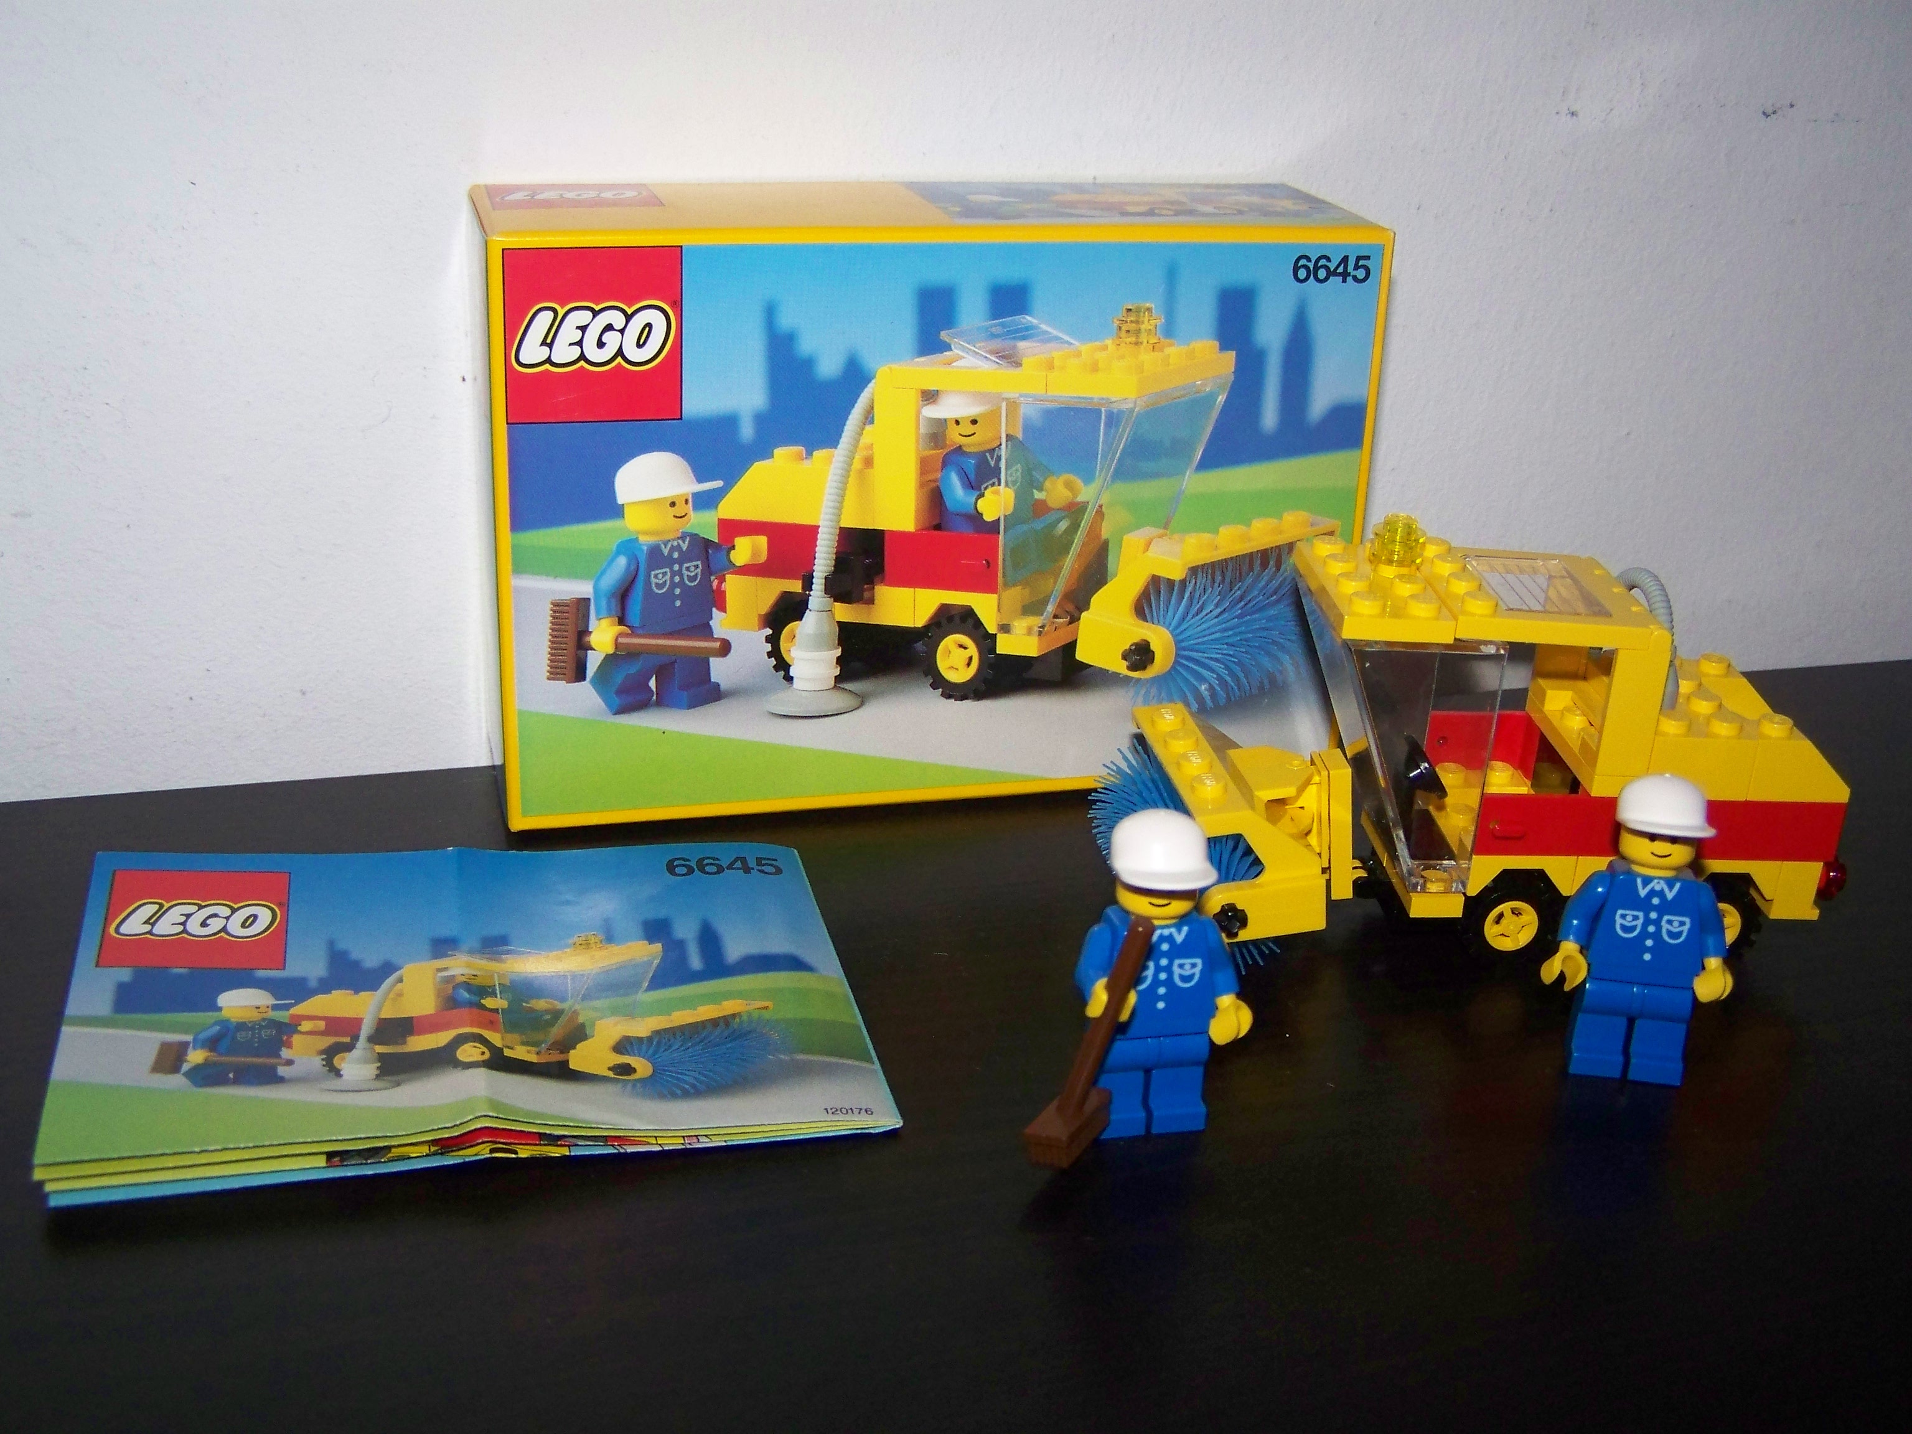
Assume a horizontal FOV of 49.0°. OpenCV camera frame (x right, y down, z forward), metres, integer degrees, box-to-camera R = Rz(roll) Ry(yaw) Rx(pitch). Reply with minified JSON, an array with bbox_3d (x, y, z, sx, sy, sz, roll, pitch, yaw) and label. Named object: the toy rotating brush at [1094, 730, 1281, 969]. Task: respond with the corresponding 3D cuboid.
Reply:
[{"bbox_3d":[0.036,0.020,0.313,0.025,0.025,0.034,-1,24,-9],"label":"toy rotating brush"}]

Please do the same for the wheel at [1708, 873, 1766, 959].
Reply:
[{"bbox_3d":[0.113,0.030,0.315,0.015,0.015,0.006,2,23,-3],"label":"wheel"}]

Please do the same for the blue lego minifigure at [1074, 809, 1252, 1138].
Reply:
[{"bbox_3d":[0.025,0.032,0.256,0.024,0.042,0.014,-2,24,-13],"label":"blue lego minifigure"}]

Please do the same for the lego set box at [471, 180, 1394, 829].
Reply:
[{"bbox_3d":[-0.006,-0.038,0.348,0.143,0.095,0.041,-4,24,-17],"label":"lego set box"}]

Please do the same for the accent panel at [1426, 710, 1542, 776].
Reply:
[{"bbox_3d":[0.081,0.004,0.325,0.017,0.010,0.005,2,23,-3],"label":"accent panel"}]

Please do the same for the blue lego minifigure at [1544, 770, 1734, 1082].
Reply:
[{"bbox_3d":[0.091,0.029,0.279,0.025,0.042,0.014,7,24,8],"label":"blue lego minifigure"}]

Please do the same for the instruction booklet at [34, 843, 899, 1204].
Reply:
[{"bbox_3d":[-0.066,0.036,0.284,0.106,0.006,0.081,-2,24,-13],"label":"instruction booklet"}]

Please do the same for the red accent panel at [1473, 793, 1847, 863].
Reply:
[{"bbox_3d":[0.102,0.015,0.305,0.056,0.010,0.005,2,23,-3],"label":"red accent panel"}]

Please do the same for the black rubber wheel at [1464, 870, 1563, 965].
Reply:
[{"bbox_3d":[0.081,0.029,0.308,0.015,0.015,0.006,2,23,-3],"label":"black rubber wheel"}]

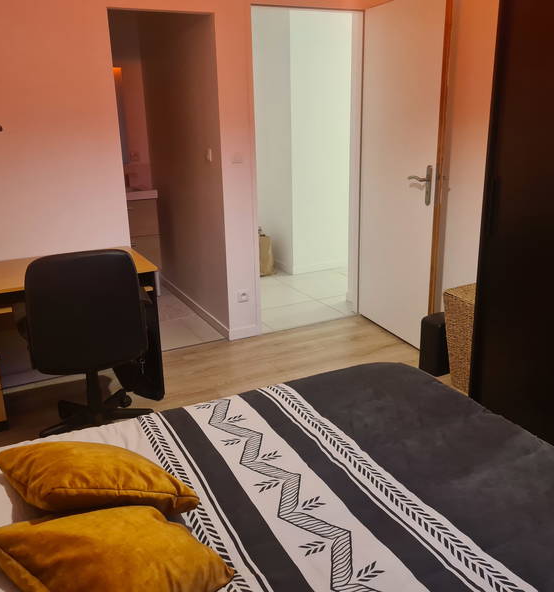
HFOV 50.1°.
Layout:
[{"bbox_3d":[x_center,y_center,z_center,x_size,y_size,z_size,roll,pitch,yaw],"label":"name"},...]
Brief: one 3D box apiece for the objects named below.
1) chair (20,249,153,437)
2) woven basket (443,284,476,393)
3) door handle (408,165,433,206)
[{"bbox_3d":[-0.831,0.216,2.659,0.580,0.916,0.580,-7,18,-18],"label":"chair"},{"bbox_3d":[1.129,0.241,3.111,0.370,0.515,0.370,-9,18,-23],"label":"woven basket"},{"bbox_3d":[0.826,-0.637,3.416,0.058,0.232,0.142,-8,18,-20],"label":"door handle"}]

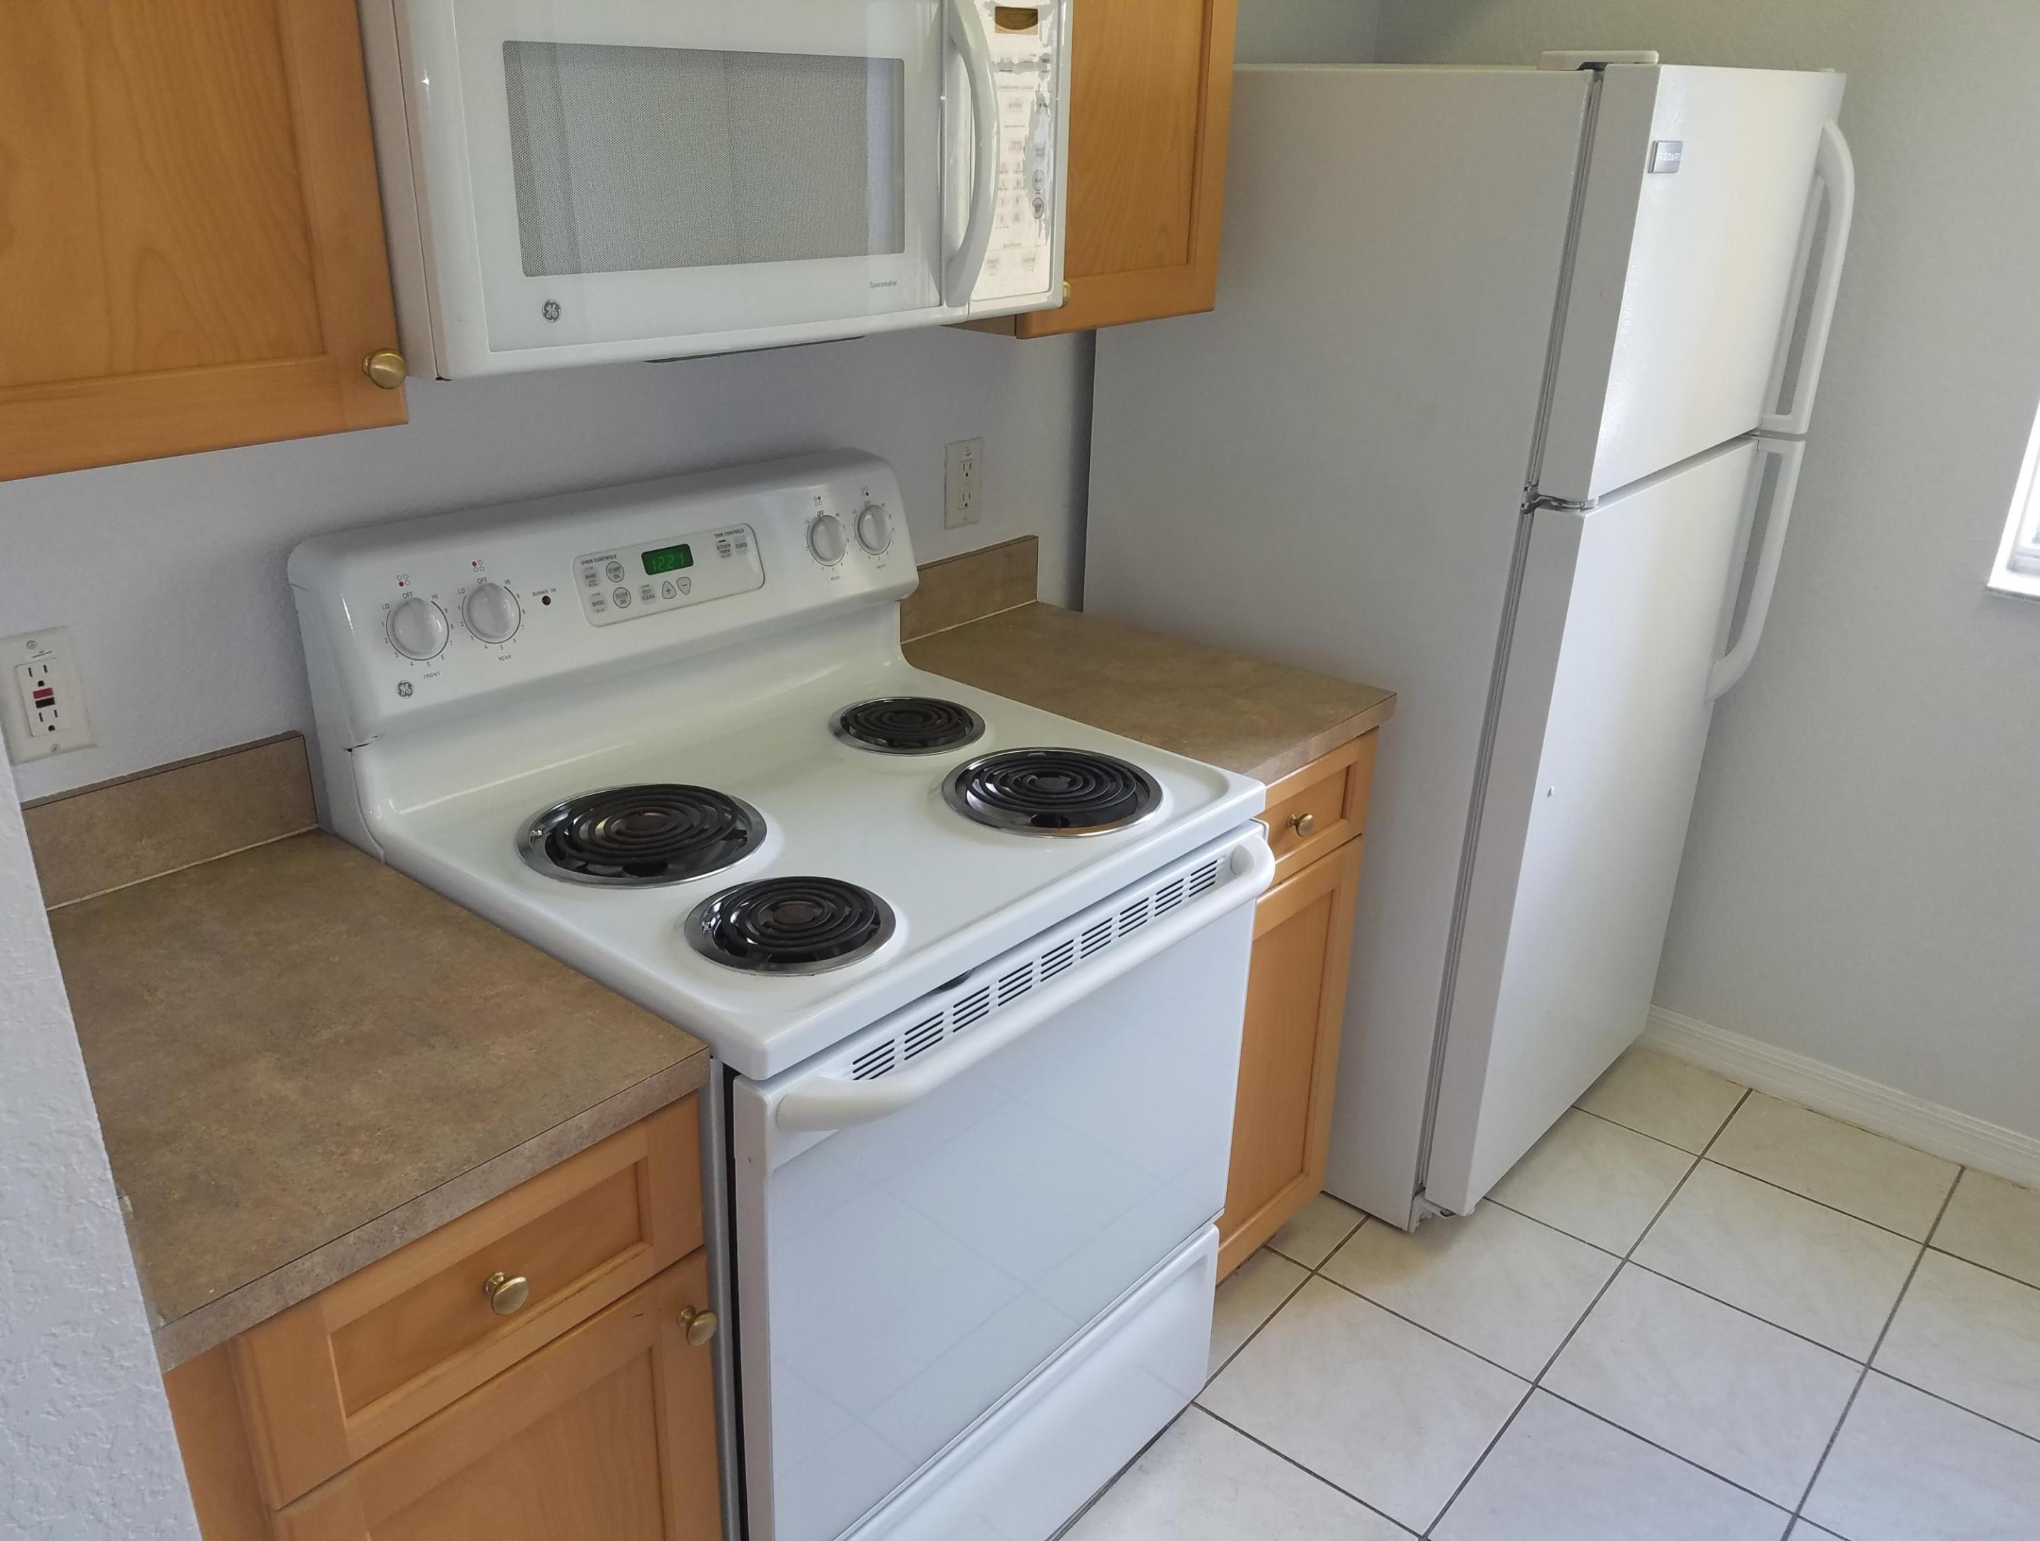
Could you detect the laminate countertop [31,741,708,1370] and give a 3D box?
[{"bbox_3d":[-0.627,0.164,1.236,0.637,0.134,0.430,19,28,36],"label":"laminate countertop"}]

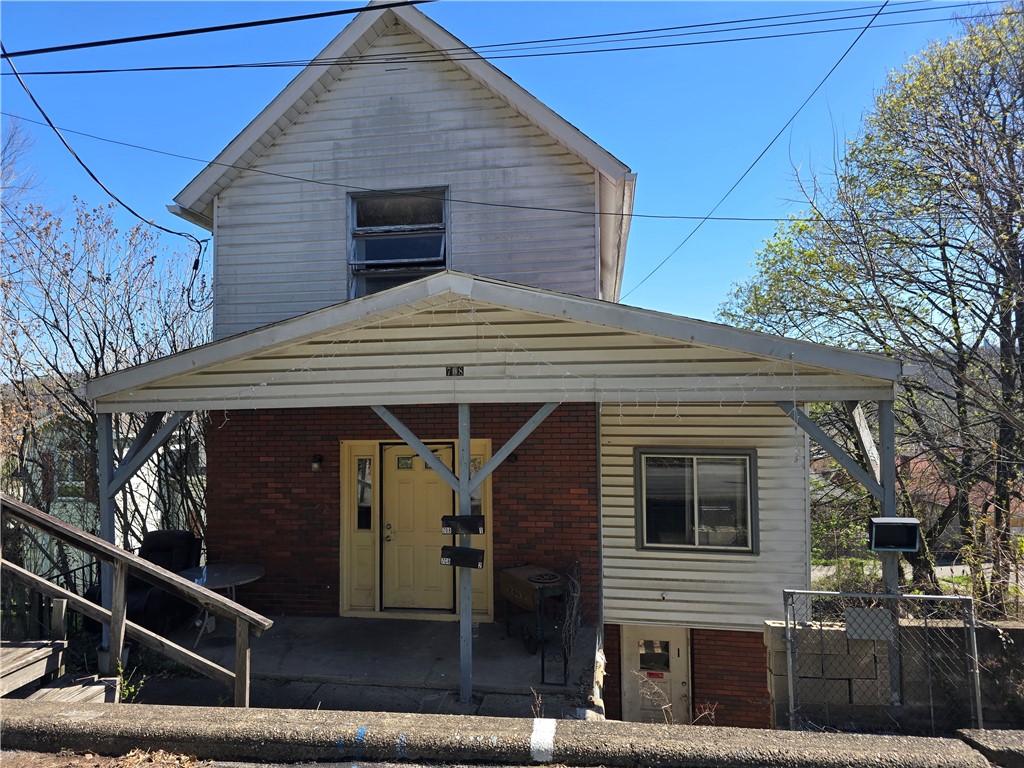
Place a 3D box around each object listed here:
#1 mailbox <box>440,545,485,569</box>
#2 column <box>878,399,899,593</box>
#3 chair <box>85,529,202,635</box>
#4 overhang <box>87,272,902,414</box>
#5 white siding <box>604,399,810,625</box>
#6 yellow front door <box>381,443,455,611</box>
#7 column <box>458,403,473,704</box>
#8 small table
[{"bbox_3d":[-0.448,1.580,6.195,0.400,0.172,0.110,3,-2,10],"label":"mailbox"},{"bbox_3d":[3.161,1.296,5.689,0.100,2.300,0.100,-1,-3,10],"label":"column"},{"bbox_3d":[-4.588,2.455,8.559,0.920,1.050,0.950,-1,-3,10],"label":"chair"},{"bbox_3d":[-0.347,-0.363,7.018,7.284,1.152,2.100,-1,-3,10],"label":"overhang"},{"bbox_3d":[2.320,1.552,8.293,2.414,2.787,0.170,-1,-3,10],"label":"white siding"},{"bbox_3d":[-1.200,1.802,8.589,0.967,2.095,0.090,-1,-3,10],"label":"yellow front door"},{"bbox_3d":[-0.433,1.552,6.305,0.100,2.760,0.100,-1,-3,10],"label":"column"},{"bbox_3d":[-3.447,2.586,8.020,1.000,0.720,1.000,-1,-3,10],"label":"small table"}]

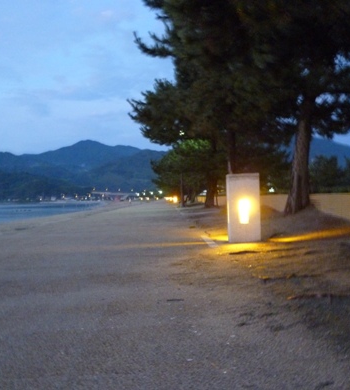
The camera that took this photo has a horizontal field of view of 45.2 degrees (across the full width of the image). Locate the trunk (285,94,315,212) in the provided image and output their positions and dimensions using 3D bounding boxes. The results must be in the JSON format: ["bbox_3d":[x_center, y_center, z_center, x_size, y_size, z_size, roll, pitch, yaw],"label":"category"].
[{"bbox_3d":[4.736,-1.503,16.000,1.050,4.400,1.000,-2,0,-1],"label":"trunk"}]

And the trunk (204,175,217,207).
[{"bbox_3d":[3.292,-0.417,39.000,1.200,3.200,1.150,-2,0,-1],"label":"trunk"}]

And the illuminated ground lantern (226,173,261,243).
[{"bbox_3d":[1.914,0.362,12.000,0.900,1.860,0.800,-2,0,-1],"label":"illuminated ground lantern"}]

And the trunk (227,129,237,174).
[{"bbox_3d":[3.999,-2.034,29.000,0.750,5.200,0.750,-2,0,-1],"label":"trunk"}]

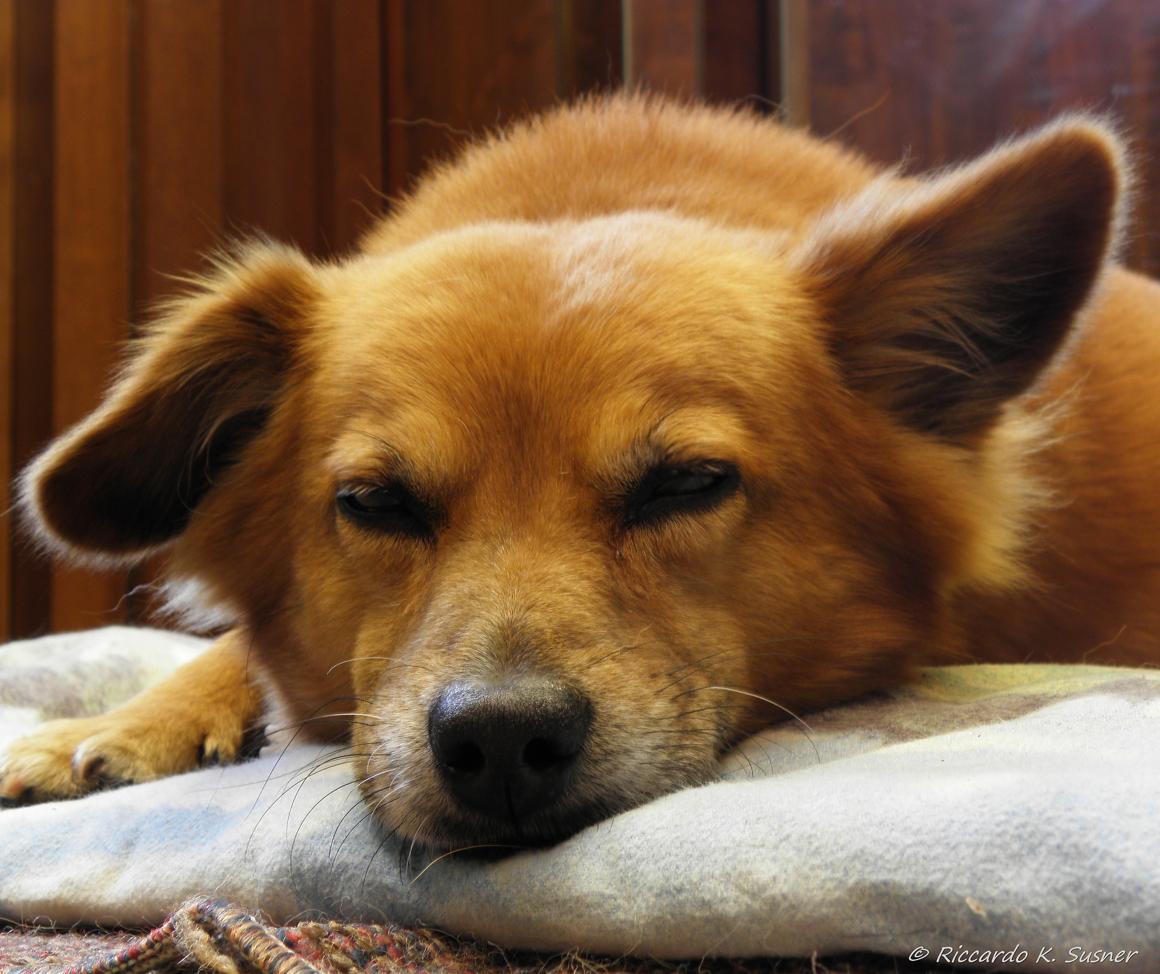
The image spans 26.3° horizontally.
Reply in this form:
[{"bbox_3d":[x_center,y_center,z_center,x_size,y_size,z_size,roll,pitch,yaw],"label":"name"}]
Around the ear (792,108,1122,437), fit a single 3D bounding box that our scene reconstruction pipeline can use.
[{"bbox_3d":[0.108,-0.060,0.650,0.091,0.066,0.040,-44,5,-9],"label":"ear"}]

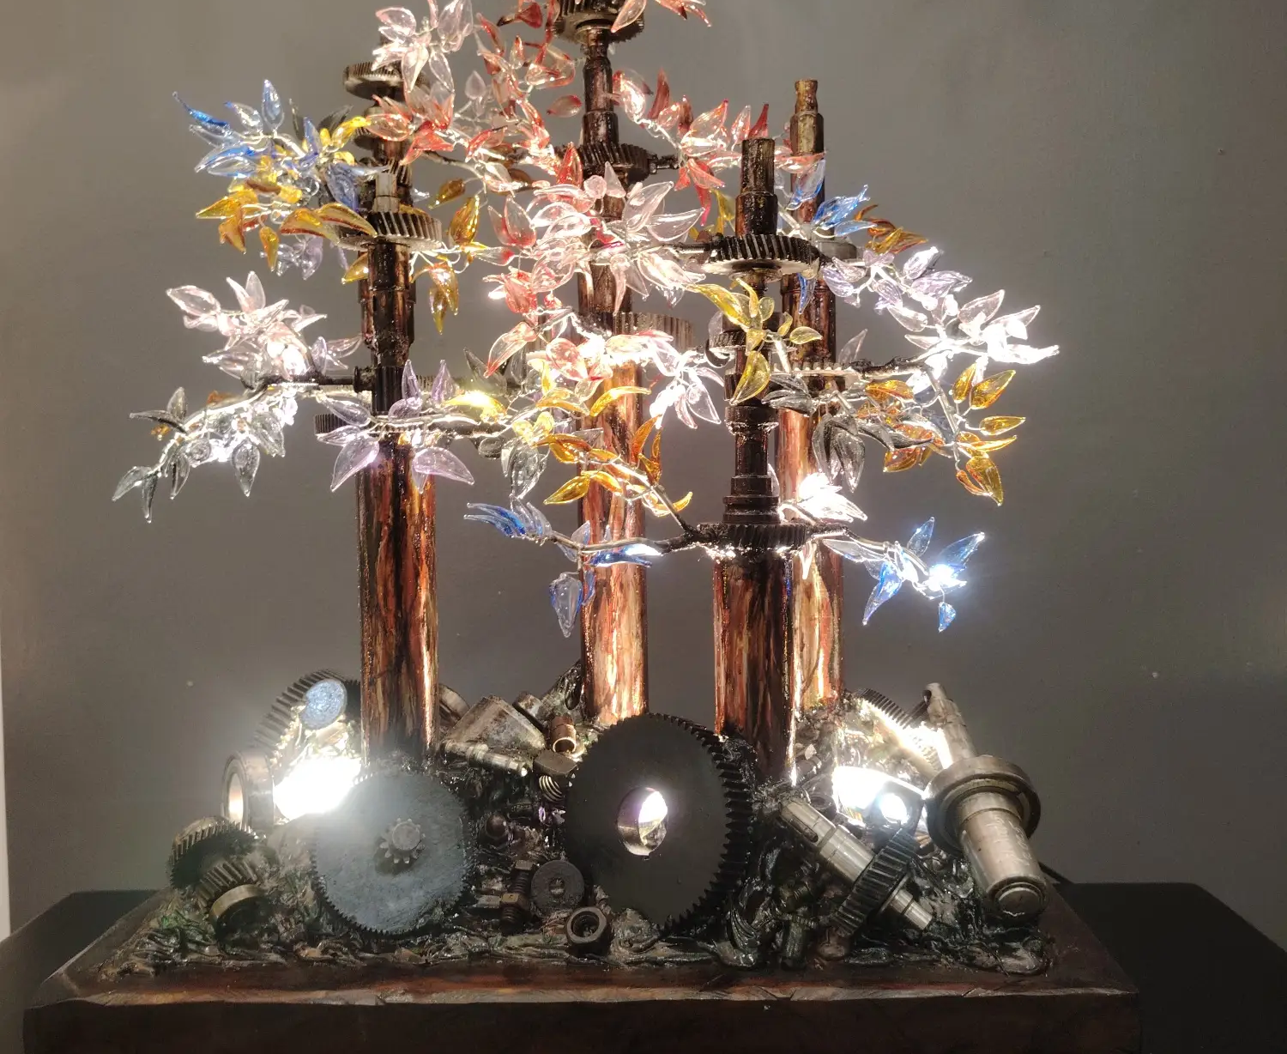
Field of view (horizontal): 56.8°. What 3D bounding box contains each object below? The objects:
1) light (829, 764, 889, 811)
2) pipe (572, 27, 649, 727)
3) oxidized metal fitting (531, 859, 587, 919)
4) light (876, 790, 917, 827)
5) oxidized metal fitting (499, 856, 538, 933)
[{"bbox_3d":[0.160,0.193,0.880,0.042,0.035,0.030,0,2,3],"label":"light"},{"bbox_3d":[-0.030,-0.126,1.000,0.057,0.600,0.057,-1,2,0],"label":"pipe"},{"bbox_3d":[-0.059,0.252,0.830,0.038,0.038,0.012,-1,2,-3],"label":"oxidized metal fitting"},{"bbox_3d":[0.184,0.204,0.867,0.027,0.026,0.016,0,2,6],"label":"light"},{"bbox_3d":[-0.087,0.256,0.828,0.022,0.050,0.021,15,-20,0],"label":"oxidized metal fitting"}]

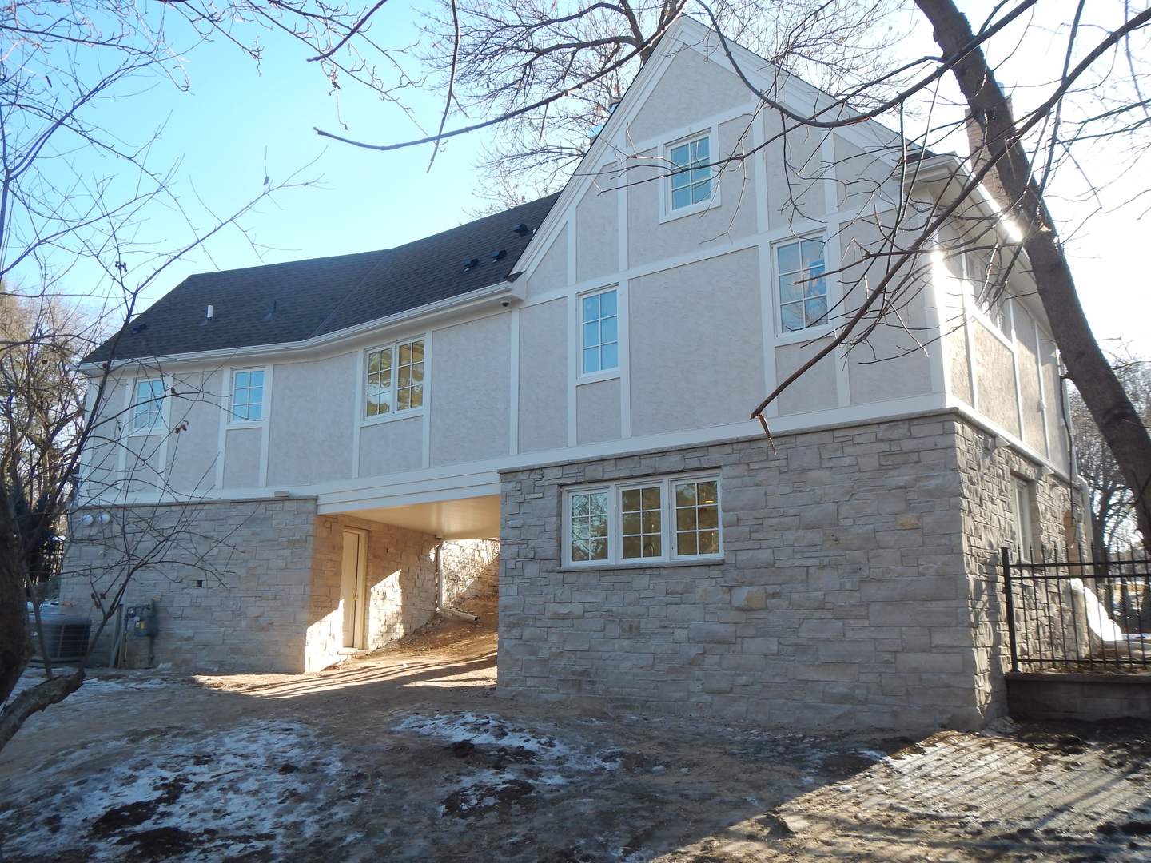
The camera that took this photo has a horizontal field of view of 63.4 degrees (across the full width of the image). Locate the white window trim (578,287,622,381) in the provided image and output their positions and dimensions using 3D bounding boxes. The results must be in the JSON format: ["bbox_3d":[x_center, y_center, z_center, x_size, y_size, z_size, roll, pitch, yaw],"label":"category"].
[{"bbox_3d":[0.308,-1.303,12.479,0.728,1.190,0.100,-9,-15,36],"label":"white window trim"}]

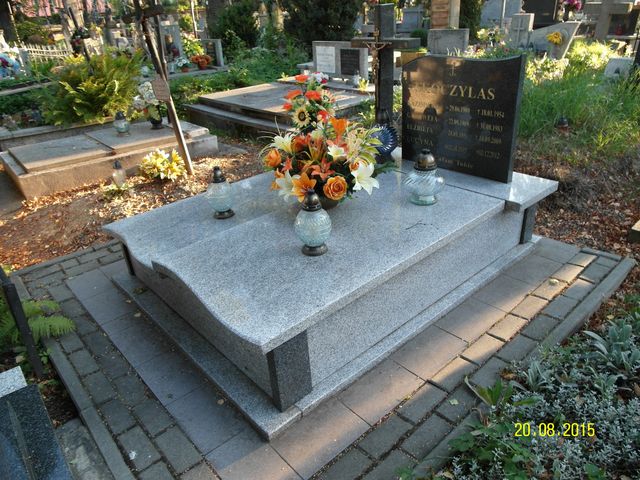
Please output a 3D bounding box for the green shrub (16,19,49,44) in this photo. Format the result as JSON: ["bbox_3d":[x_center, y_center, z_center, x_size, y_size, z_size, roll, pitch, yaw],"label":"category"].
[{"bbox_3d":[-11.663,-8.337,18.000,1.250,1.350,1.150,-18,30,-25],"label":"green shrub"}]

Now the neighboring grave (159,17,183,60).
[{"bbox_3d":[-3.744,-4.804,11.116,0.520,1.140,0.160,-25,33,-35],"label":"neighboring grave"}]

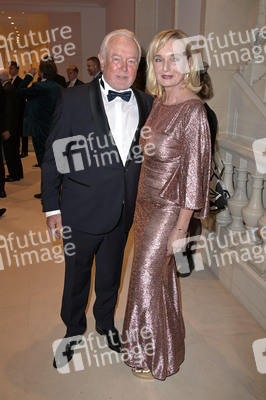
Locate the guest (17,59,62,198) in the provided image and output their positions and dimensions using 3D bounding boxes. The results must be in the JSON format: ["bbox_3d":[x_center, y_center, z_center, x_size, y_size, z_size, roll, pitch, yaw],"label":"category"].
[{"bbox_3d":[-1.227,-0.912,4.510,0.600,1.830,0.500,-16,25,-37],"label":"guest"}]

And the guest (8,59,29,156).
[{"bbox_3d":[-2.343,-1.741,6.816,0.330,1.810,0.500,-19,27,-42],"label":"guest"}]

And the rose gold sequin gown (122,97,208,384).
[{"bbox_3d":[0.170,0.243,1.802,0.450,1.510,0.390,9,22,23],"label":"rose gold sequin gown"}]

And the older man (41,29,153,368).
[{"bbox_3d":[-0.185,0.079,1.816,0.580,1.810,0.380,-5,21,-13],"label":"older man"}]

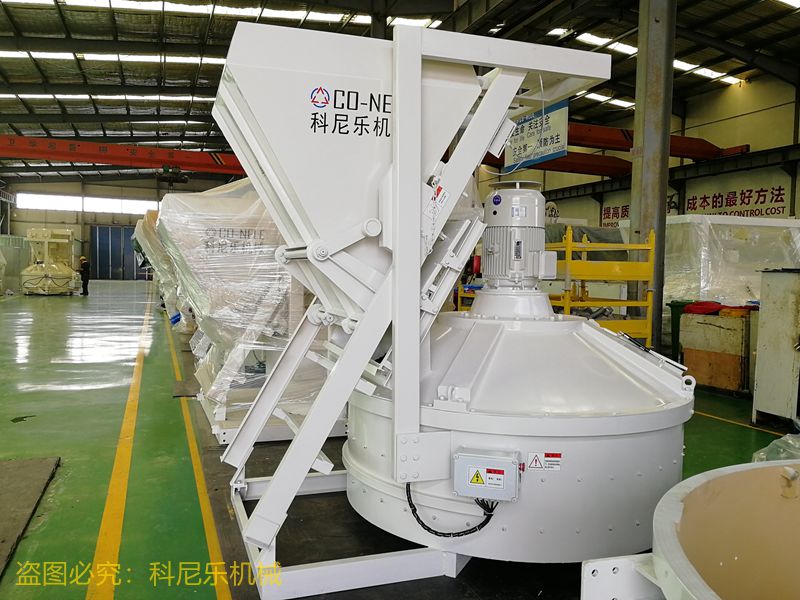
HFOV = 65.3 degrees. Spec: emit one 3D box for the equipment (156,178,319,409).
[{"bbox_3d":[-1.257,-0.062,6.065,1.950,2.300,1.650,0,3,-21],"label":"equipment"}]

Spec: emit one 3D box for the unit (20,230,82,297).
[{"bbox_3d":[-15.999,-1.757,28.564,2.500,2.950,2.500,0,3,-25],"label":"unit"}]

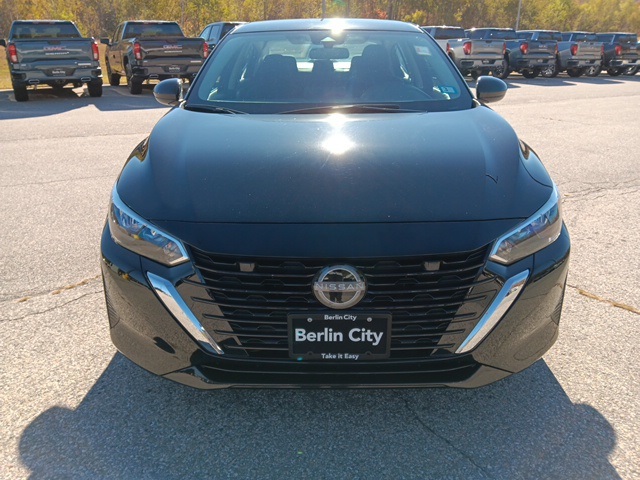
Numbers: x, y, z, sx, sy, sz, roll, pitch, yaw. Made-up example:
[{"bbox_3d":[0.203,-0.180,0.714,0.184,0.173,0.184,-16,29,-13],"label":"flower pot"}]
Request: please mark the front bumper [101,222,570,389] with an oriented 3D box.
[{"bbox_3d":[0.059,0.172,1.710,1.790,0.590,0.560,0,22,0],"label":"front bumper"}]

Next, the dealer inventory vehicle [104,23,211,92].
[{"bbox_3d":[-5.210,-5.664,14.840,2.080,1.930,5.880,-12,25,-27],"label":"dealer inventory vehicle"}]

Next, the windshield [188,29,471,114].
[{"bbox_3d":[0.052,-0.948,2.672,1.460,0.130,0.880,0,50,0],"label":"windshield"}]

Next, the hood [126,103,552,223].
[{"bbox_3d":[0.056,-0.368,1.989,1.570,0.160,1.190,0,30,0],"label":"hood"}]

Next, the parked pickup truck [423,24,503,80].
[{"bbox_3d":[4.936,-7.899,20.242,2.100,1.930,5.880,-11,25,-24],"label":"parked pickup truck"}]

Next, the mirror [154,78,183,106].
[{"bbox_3d":[-0.860,-0.840,2.743,0.190,0.160,0.140,0,22,0],"label":"mirror"}]

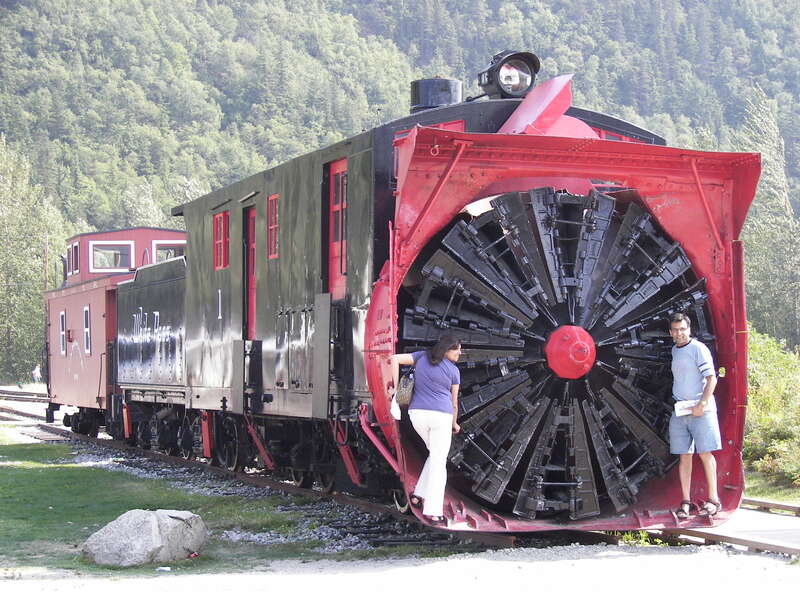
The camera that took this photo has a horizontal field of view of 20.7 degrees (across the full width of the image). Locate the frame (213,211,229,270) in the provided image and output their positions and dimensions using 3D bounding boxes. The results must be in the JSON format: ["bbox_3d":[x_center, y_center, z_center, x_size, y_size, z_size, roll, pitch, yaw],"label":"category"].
[{"bbox_3d":[-2.151,-0.715,26.832,0.080,0.680,0.980,0,-2,-16],"label":"frame"}]

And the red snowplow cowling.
[{"bbox_3d":[1.391,-0.022,19.251,3.100,3.950,1.750,0,-2,-16],"label":"red snowplow cowling"}]

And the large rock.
[{"bbox_3d":[-2.110,1.961,18.130,1.030,0.450,0.750,0,-2,-7],"label":"large rock"}]

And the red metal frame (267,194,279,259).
[{"bbox_3d":[-1.351,-0.797,23.953,0.080,0.680,0.620,0,-2,-16],"label":"red metal frame"}]

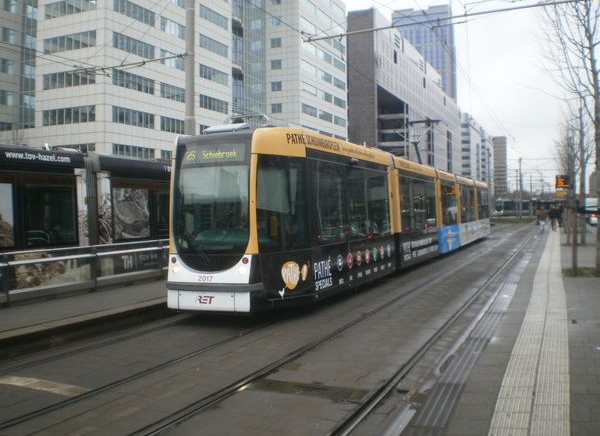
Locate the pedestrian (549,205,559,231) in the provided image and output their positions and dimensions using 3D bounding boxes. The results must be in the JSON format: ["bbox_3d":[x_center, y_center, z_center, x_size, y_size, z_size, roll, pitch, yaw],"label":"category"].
[{"bbox_3d":[17.103,0.057,42.000,0.600,1.740,0.420,0,1,23],"label":"pedestrian"}]

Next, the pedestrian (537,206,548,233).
[{"bbox_3d":[16.148,0.083,41.500,0.620,1.720,0.420,0,1,23],"label":"pedestrian"}]

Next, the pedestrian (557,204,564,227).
[{"bbox_3d":[19.031,-0.186,45.500,0.580,1.780,0.400,0,1,23],"label":"pedestrian"}]

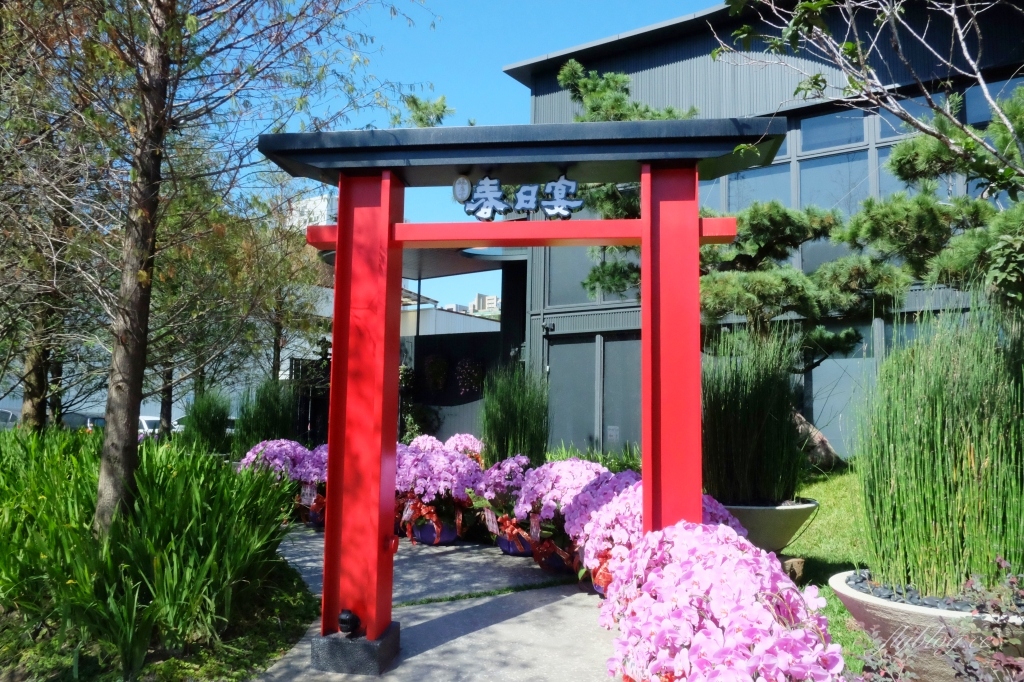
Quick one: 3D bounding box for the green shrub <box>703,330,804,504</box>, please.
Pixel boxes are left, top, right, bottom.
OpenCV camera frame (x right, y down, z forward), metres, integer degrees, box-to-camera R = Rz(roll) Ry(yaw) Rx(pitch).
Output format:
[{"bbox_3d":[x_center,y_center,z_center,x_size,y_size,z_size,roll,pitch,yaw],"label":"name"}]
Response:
[{"bbox_3d":[2.193,0.711,7.000,0.930,1.570,0.930,1,-6,0],"label":"green shrub"}]

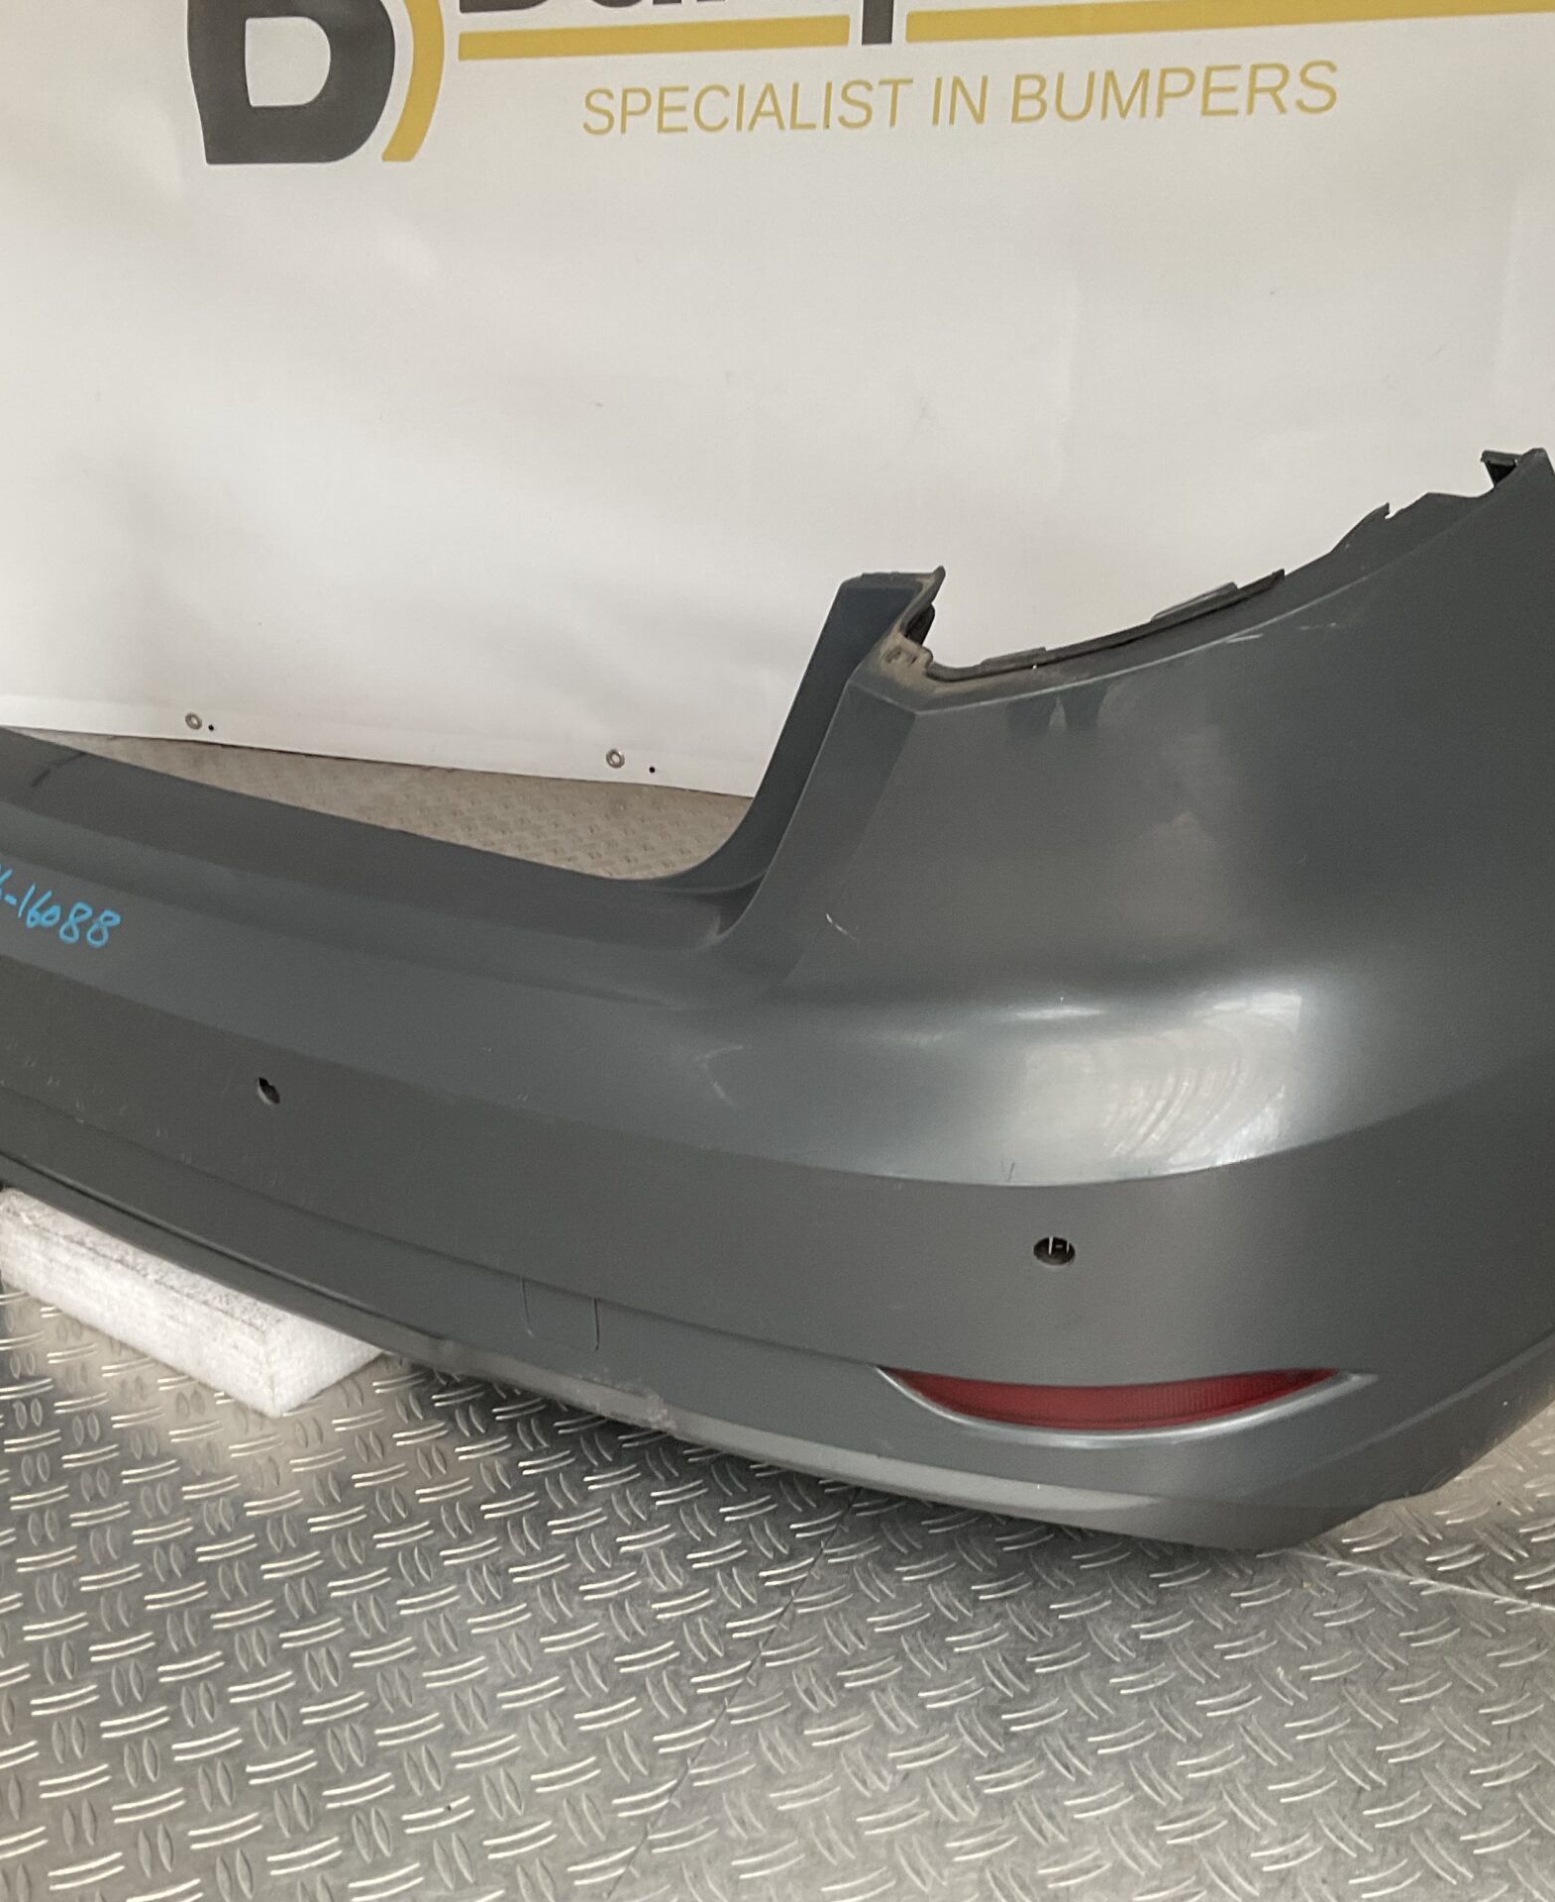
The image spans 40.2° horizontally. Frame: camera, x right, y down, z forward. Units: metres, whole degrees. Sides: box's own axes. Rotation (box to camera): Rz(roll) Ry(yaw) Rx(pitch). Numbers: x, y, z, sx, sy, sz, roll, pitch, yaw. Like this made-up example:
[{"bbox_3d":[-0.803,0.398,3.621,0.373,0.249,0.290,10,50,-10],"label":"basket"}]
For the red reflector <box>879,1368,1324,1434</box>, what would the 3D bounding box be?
[{"bbox_3d":[0.144,0.199,0.937,0.200,0.040,0.033,4,22,14],"label":"red reflector"}]

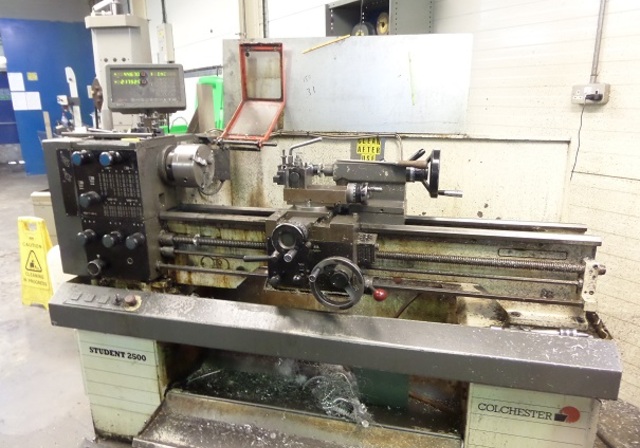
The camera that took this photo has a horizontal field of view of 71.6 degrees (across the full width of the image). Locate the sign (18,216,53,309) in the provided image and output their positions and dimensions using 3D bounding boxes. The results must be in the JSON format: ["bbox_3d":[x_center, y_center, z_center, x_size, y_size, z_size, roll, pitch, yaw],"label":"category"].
[{"bbox_3d":[-1.960,0.256,3.112,0.235,0.620,0.210,4,15,16],"label":"sign"}]

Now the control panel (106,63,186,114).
[{"bbox_3d":[-0.637,-0.502,1.660,0.280,0.165,0.065,-1,9,-2],"label":"control panel"}]

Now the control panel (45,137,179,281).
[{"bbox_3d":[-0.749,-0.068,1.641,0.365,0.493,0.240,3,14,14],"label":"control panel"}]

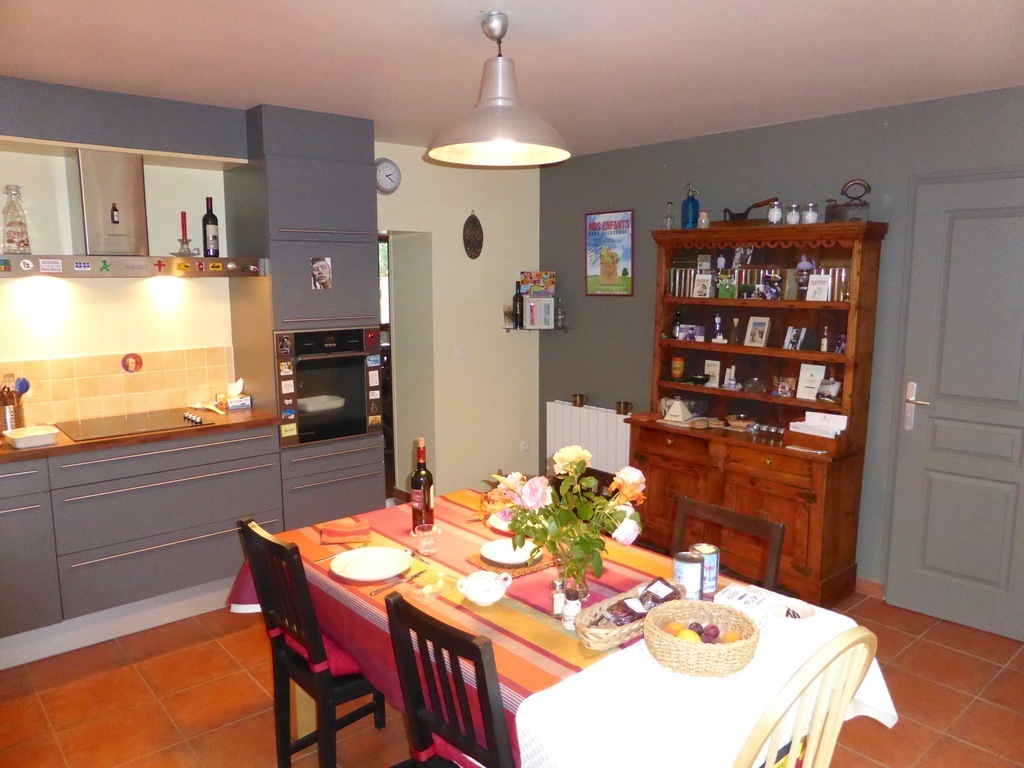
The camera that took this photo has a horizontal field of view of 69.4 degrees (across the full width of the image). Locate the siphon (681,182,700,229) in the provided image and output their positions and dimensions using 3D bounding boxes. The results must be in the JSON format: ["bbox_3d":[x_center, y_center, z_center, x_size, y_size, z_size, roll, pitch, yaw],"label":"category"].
[{"bbox_3d":[1.008,-0.996,4.149,0.104,0.272,0.120,-8,11,-44],"label":"siphon"}]

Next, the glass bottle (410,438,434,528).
[{"bbox_3d":[-0.318,0.354,2.617,0.079,0.340,0.079,0,9,0],"label":"glass bottle"}]

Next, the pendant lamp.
[{"bbox_3d":[-0.038,-0.945,2.333,0.455,0.427,0.455,0,9,0],"label":"pendant lamp"}]

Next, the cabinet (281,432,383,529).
[{"bbox_3d":[-1.142,0.620,4.234,0.600,0.700,0.570,-7,11,-41],"label":"cabinet"}]

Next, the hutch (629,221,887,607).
[{"bbox_3d":[1.274,0.102,4.147,0.410,1.913,1.289,-8,11,-41],"label":"hutch"}]

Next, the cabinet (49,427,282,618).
[{"bbox_3d":[-1.735,0.581,3.663,1.000,0.715,0.570,-7,11,-40],"label":"cabinet"}]

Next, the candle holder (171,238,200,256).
[{"bbox_3d":[-1.621,-0.675,3.676,0.135,0.088,0.125,-7,11,-41],"label":"candle holder"}]

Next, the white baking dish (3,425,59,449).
[{"bbox_3d":[-2.008,0.231,3.093,0.185,0.057,0.187,-7,11,-40],"label":"white baking dish"}]

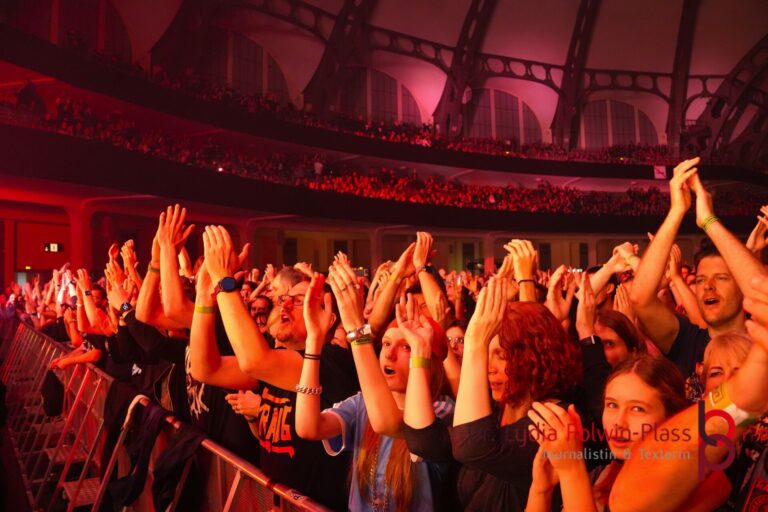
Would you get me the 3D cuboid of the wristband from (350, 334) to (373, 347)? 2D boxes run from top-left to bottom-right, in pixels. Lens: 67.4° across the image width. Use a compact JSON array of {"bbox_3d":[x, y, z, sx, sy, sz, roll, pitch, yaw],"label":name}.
[{"bbox_3d":[-0.056,0.208,1.420,0.057,0.025,0.053,-14,-3,0],"label":"wristband"}]

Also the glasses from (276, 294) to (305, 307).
[{"bbox_3d":[-0.241,0.162,1.847,0.142,0.045,0.142,-4,-22,44],"label":"glasses"}]

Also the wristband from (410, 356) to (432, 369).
[{"bbox_3d":[0.095,0.275,1.480,0.058,0.024,0.048,4,-2,17],"label":"wristband"}]

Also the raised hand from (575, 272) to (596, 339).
[{"bbox_3d":[0.553,0.136,1.580,0.060,0.180,0.080,3,0,27],"label":"raised hand"}]

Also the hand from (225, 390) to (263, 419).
[{"bbox_3d":[-0.480,0.508,1.970,0.130,0.095,0.090,0,-3,-21],"label":"hand"}]

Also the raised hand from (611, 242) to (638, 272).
[{"bbox_3d":[1.132,0.007,2.700,0.120,0.130,0.100,-2,-3,17],"label":"raised hand"}]

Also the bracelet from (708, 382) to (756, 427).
[{"bbox_3d":[0.569,0.246,0.940,0.027,0.064,0.056,-51,-27,24],"label":"bracelet"}]

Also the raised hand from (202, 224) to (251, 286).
[{"bbox_3d":[-0.463,-0.004,1.660,0.115,0.180,0.070,-10,-3,-8],"label":"raised hand"}]

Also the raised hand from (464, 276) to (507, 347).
[{"bbox_3d":[0.240,0.133,1.360,0.080,0.175,0.050,13,-3,26],"label":"raised hand"}]

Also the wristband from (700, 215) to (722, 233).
[{"bbox_3d":[0.918,-0.093,1.620,0.052,0.019,0.060,-33,-12,0],"label":"wristband"}]

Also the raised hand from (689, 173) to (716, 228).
[{"bbox_3d":[0.929,-0.165,1.680,0.060,0.170,0.090,-10,0,24],"label":"raised hand"}]

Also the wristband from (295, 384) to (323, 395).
[{"bbox_3d":[-0.189,0.333,1.440,0.067,0.016,0.062,2,-3,0],"label":"wristband"}]

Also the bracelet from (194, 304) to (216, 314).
[{"bbox_3d":[-0.536,0.160,1.720,0.060,0.020,0.055,5,0,0],"label":"bracelet"}]

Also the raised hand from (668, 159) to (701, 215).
[{"bbox_3d":[0.876,-0.206,1.680,0.075,0.170,0.090,6,0,23],"label":"raised hand"}]

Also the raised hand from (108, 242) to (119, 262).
[{"bbox_3d":[-1.781,-0.010,3.800,0.070,0.170,0.085,0,0,30],"label":"raised hand"}]

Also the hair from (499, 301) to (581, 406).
[{"bbox_3d":[0.381,0.238,1.420,0.210,0.260,0.225,0,-3,-19],"label":"hair"}]

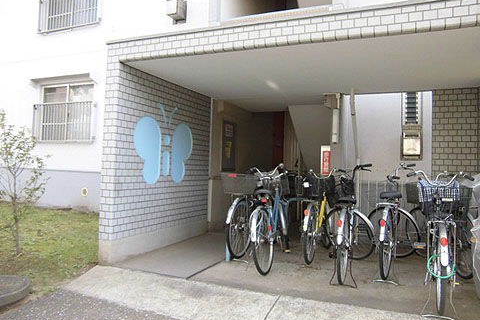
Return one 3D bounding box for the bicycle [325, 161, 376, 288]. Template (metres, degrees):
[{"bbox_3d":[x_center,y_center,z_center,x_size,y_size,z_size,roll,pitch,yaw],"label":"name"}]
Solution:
[{"bbox_3d":[1.114,0.621,3.760,0.620,1.110,1.680,1,-1,21],"label":"bicycle"}]

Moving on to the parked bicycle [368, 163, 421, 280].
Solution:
[{"bbox_3d":[1.592,0.636,3.926,0.630,1.120,1.680,1,-1,26],"label":"parked bicycle"}]

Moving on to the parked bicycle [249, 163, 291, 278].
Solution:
[{"bbox_3d":[0.463,0.611,4.091,0.580,1.100,1.770,1,-1,19],"label":"parked bicycle"}]

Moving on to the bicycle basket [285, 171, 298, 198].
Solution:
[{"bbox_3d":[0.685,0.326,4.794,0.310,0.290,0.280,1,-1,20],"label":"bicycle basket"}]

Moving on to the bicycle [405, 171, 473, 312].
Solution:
[{"bbox_3d":[1.730,0.643,3.155,0.600,1.080,1.770,1,-1,26],"label":"bicycle"}]

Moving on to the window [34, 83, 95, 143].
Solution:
[{"bbox_3d":[-4.000,-1.065,8.169,1.760,1.320,0.180,1,-1,24],"label":"window"}]

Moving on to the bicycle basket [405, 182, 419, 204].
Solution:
[{"bbox_3d":[2.124,0.410,4.413,0.270,0.260,0.340,2,-1,12],"label":"bicycle basket"}]

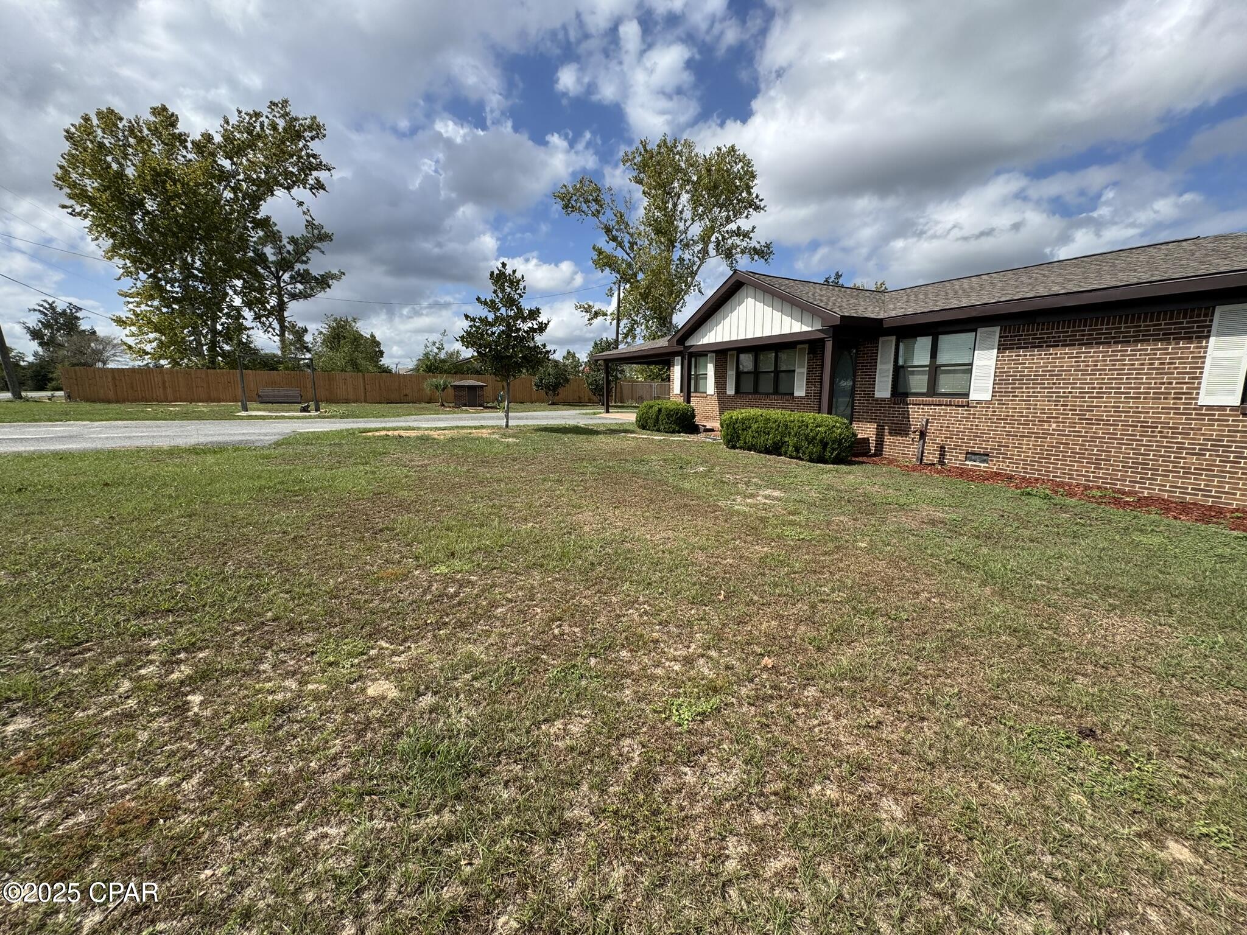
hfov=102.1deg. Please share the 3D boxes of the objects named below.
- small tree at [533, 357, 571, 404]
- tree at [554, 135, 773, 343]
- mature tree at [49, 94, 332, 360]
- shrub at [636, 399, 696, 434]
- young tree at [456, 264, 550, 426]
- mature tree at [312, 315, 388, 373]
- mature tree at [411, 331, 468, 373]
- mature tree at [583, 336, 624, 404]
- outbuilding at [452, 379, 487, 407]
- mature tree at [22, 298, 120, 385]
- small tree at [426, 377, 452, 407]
[{"bbox_3d":[-4.233,-5.161,30.070,2.242,2.801,2.242,-1,9,-8],"label":"small tree"},{"bbox_3d":[2.793,-14.307,37.091,15.589,18.597,15.589,1,9,4],"label":"tree"},{"bbox_3d":[-26.286,-13.547,32.291,13.589,18.215,13.589,-7,12,-37],"label":"mature tree"},{"bbox_3d":[1.349,-1.584,15.265,0.900,0.930,2.100,-5,10,-27],"label":"shrub"},{"bbox_3d":[-3.748,-3.823,15.971,2.814,5.141,2.814,-2,9,-13],"label":"young tree"},{"bbox_3d":[-18.614,-7.539,34.647,4.590,5.678,4.590,-5,10,-27],"label":"mature tree"},{"bbox_3d":[-13.972,-7.910,38.844,4.081,5.256,4.081,-3,10,-19],"label":"mature tree"},{"bbox_3d":[-1.203,-5.834,30.436,2.464,4.144,2.464,0,9,-2],"label":"mature tree"},{"bbox_3d":[-8.670,-4.162,28.262,1.920,1.480,1.480,-3,10,-20],"label":"outbuilding"},{"bbox_3d":[-46.617,-10.348,42.752,5.860,7.718,5.860,8,13,43],"label":"mature tree"},{"bbox_3d":[-10.115,-4.169,27.721,1.360,1.650,1.360,-3,10,-20],"label":"small tree"}]

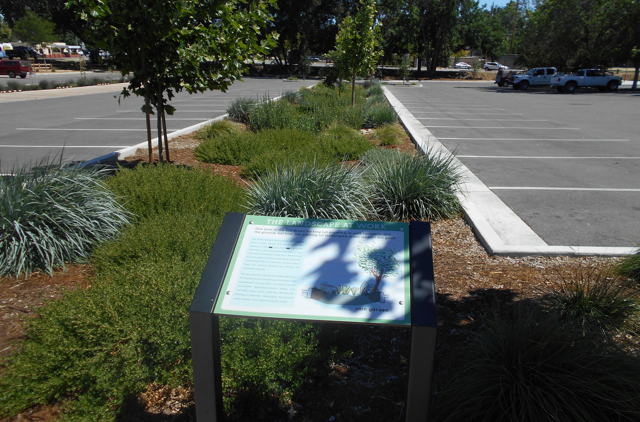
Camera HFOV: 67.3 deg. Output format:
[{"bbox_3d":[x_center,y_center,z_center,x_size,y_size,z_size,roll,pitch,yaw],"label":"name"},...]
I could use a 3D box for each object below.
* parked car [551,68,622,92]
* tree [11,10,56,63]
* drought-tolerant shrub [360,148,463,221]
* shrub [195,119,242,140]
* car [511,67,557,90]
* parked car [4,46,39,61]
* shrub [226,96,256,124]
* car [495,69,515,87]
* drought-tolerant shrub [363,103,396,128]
[{"bbox_3d":[22.773,-11.105,41.000,5.100,1.840,1.850,1,16,4],"label":"parked car"},{"bbox_3d":[-34.025,-20.693,58.000,4.500,6.900,4.500,2,16,5],"label":"tree"},{"bbox_3d":[1.035,-0.345,5.394,1.120,0.750,1.120,2,16,5],"label":"drought-tolerant shrub"},{"bbox_3d":[-2.398,-1.925,11.186,1.080,0.450,1.050,2,16,5],"label":"shrub"},{"bbox_3d":[21.770,-12.651,46.000,5.900,1.980,2.000,1,16,4],"label":"car"},{"bbox_3d":[-42.775,-22.608,69.000,4.950,1.750,1.850,6,17,20],"label":"parked car"},{"bbox_3d":[-2.388,-3.065,14.515,0.950,0.780,0.950,2,16,5],"label":"shrub"},{"bbox_3d":[21.758,-14.769,53.500,3.900,1.780,1.750,1,16,4],"label":"car"},{"bbox_3d":[1.789,-2.895,14.359,1.020,0.700,1.020,2,16,5],"label":"drought-tolerant shrub"}]

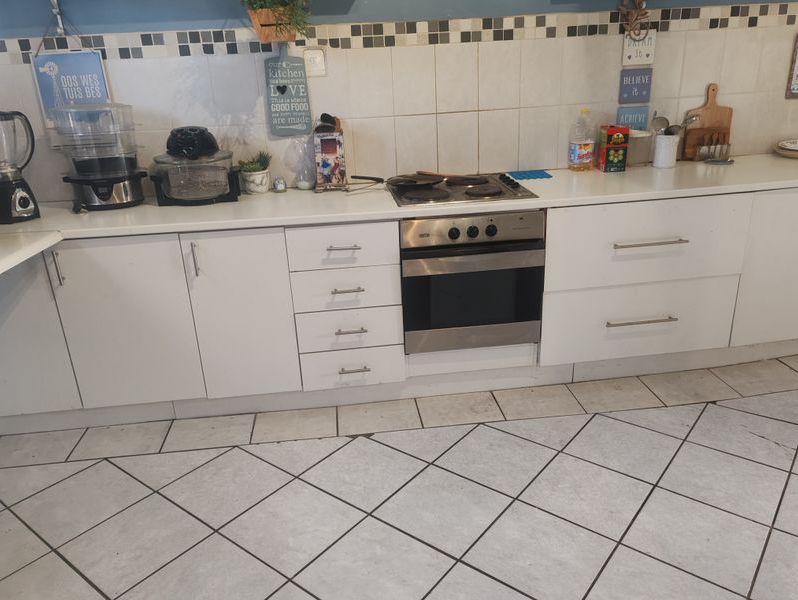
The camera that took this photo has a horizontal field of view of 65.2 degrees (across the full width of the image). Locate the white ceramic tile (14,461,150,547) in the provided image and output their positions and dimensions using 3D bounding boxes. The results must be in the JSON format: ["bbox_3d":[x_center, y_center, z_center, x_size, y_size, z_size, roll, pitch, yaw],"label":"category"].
[{"bbox_3d":[-1.142,0.727,2.258,0.353,0.010,0.353,13,25,37],"label":"white ceramic tile"}]

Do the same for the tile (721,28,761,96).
[{"bbox_3d":[1.670,-1.161,3.037,0.196,0.297,0.010,-5,20,-5],"label":"tile"}]

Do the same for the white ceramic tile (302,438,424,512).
[{"bbox_3d":[-0.128,0.648,2.348,0.353,0.010,0.353,13,25,37],"label":"white ceramic tile"}]

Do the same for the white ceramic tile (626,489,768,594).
[{"bbox_3d":[0.931,0.741,1.954,0.350,0.012,0.350,13,25,37],"label":"white ceramic tile"}]

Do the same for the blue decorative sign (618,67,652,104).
[{"bbox_3d":[1.140,-1.027,3.003,0.153,0.154,0.012,-5,20,-5],"label":"blue decorative sign"}]

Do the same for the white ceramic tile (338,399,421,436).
[{"bbox_3d":[-0.087,0.511,2.699,0.350,0.012,0.261,-4,20,-5],"label":"white ceramic tile"}]

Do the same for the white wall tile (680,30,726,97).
[{"bbox_3d":[1.475,-1.144,3.022,0.202,0.300,0.010,-4,20,-5],"label":"white wall tile"}]

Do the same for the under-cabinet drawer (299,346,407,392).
[{"bbox_3d":[-0.217,0.221,2.866,0.444,0.177,0.423,-5,20,-5],"label":"under-cabinet drawer"}]

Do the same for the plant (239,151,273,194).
[{"bbox_3d":[-0.641,-0.582,2.831,0.150,0.186,0.135,-5,20,-5],"label":"plant"}]

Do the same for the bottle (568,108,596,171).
[{"bbox_3d":[0.873,-0.769,2.988,0.112,0.294,0.112,-1,20,4],"label":"bottle"}]

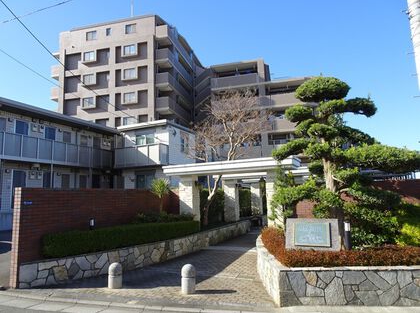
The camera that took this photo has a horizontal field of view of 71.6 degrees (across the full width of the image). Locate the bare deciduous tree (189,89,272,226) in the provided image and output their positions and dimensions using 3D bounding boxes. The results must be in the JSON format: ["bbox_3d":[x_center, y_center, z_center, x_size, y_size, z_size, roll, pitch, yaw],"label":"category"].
[{"bbox_3d":[0.822,0.044,11.082,3.050,5.095,2.700,-2,-7,0],"label":"bare deciduous tree"}]

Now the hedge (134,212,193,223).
[{"bbox_3d":[-1.294,1.991,8.520,0.700,0.680,1.900,-8,-10,40],"label":"hedge"}]

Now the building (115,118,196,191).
[{"bbox_3d":[-4.048,1.179,22.750,5.000,6.500,5.400,-5,-8,23],"label":"building"}]

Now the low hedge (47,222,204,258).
[{"bbox_3d":[-1.863,2.027,7.651,0.580,0.420,4.300,-7,-9,38],"label":"low hedge"}]

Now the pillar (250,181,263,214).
[{"bbox_3d":[2.544,2.224,15.724,0.500,1.860,0.500,-5,-8,27],"label":"pillar"}]

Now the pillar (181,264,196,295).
[{"bbox_3d":[-0.381,2.132,5.112,0.250,0.460,0.250,-2,-7,0],"label":"pillar"}]

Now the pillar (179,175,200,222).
[{"bbox_3d":[-0.667,1.537,9.673,0.500,1.860,0.500,-5,-8,27],"label":"pillar"}]

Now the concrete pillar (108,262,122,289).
[{"bbox_3d":[-1.746,2.194,5.401,0.250,0.428,0.250,-2,-7,0],"label":"concrete pillar"}]

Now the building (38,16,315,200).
[{"bbox_3d":[-2.435,-4.677,39.126,33.000,22.700,14.800,-3,-8,14],"label":"building"}]

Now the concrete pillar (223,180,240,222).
[{"bbox_3d":[0.992,1.892,12.798,0.500,1.860,0.500,-5,-8,27],"label":"concrete pillar"}]

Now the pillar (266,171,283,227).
[{"bbox_3d":[1.949,1.287,8.313,0.500,1.860,0.500,-5,-8,27],"label":"pillar"}]

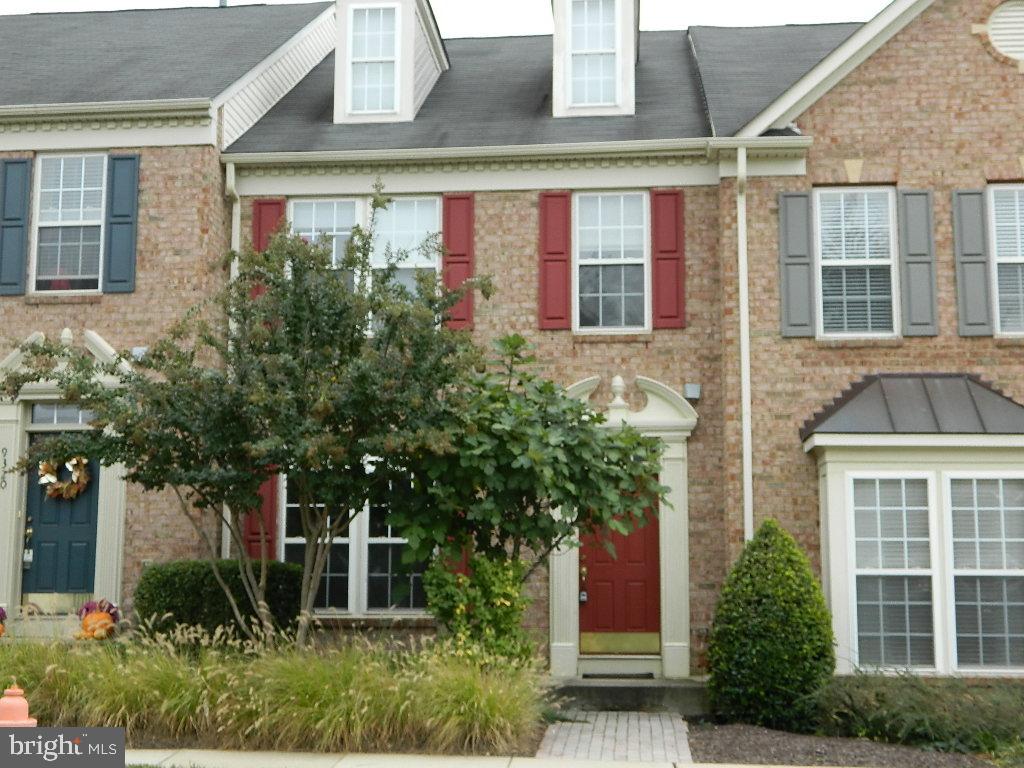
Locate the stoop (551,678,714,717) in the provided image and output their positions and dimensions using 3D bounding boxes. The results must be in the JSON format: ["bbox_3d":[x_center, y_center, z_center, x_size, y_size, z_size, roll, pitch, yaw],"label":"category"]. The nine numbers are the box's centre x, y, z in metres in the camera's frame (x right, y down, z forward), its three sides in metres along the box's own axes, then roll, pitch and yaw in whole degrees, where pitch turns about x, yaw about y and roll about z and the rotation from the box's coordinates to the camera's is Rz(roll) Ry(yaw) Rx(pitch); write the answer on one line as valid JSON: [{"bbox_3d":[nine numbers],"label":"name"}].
[{"bbox_3d":[1.170,3.299,14.733,1.753,0.277,1.400,-1,-8,6],"label":"stoop"}]

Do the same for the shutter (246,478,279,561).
[{"bbox_3d":[-2.887,1.790,16.061,0.401,1.721,0.050,-1,-8,6],"label":"shutter"}]

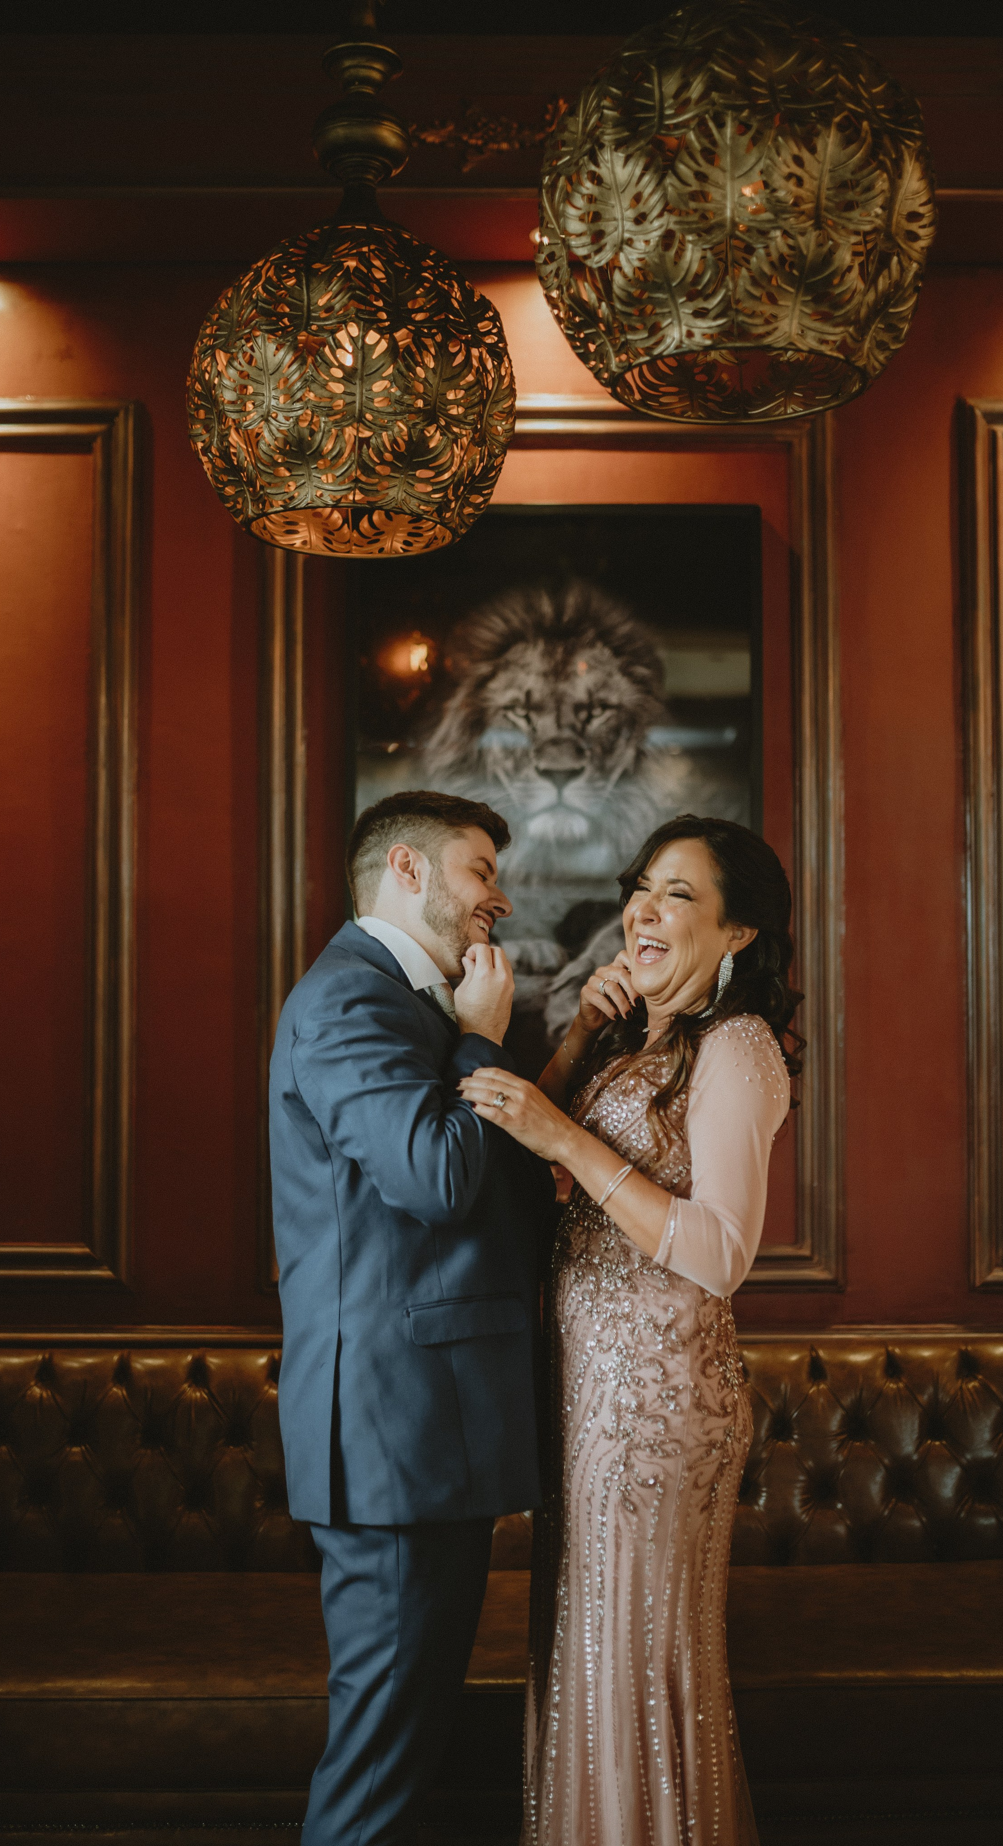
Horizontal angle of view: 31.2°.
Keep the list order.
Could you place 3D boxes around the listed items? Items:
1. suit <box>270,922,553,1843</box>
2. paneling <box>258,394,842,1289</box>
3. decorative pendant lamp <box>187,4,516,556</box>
[{"bbox_3d":[-0.115,0.765,2.390,0.400,1.500,0.530,0,-2,-10],"label":"suit"},{"bbox_3d":[0.090,-0.153,3.380,1.100,1.680,0.060,0,-2,0],"label":"paneling"},{"bbox_3d":[-0.178,-0.800,2.190,0.400,0.660,0.400,0,-2,0],"label":"decorative pendant lamp"}]

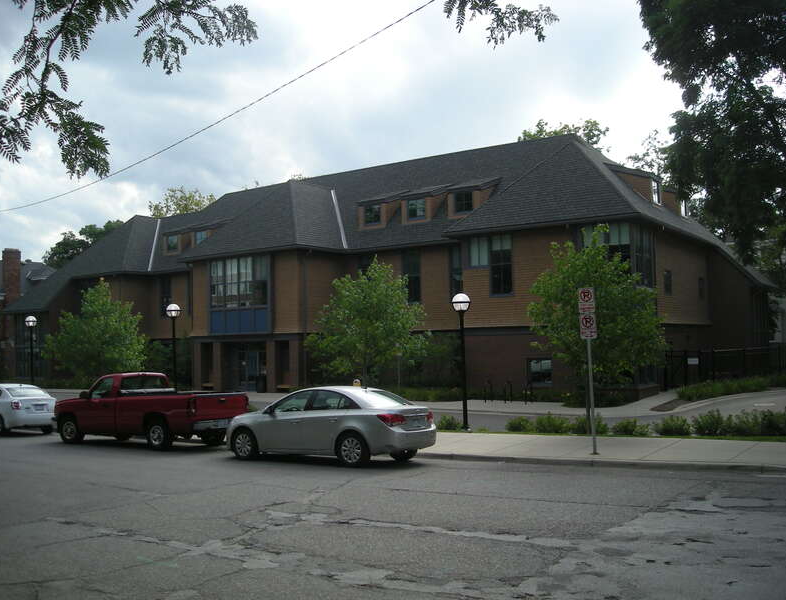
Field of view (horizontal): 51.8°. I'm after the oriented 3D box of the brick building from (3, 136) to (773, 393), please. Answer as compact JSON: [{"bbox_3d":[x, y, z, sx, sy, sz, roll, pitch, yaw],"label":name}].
[{"bbox_3d":[-2.007,-0.892,51.101,42.500,11.950,23.000,-4,-4,33],"label":"brick building"}]

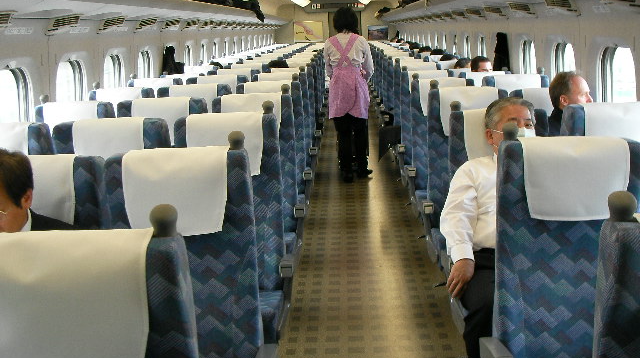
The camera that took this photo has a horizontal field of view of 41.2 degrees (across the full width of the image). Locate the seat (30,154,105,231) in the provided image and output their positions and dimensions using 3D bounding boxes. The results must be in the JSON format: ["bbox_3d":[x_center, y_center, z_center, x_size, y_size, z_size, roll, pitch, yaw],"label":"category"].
[{"bbox_3d":[-0.904,0.506,2.453,0.470,1.090,0.640,-2,10,2],"label":"seat"}]

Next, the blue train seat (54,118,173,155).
[{"bbox_3d":[-0.875,0.323,3.477,0.470,1.090,0.640,-2,10,2],"label":"blue train seat"}]

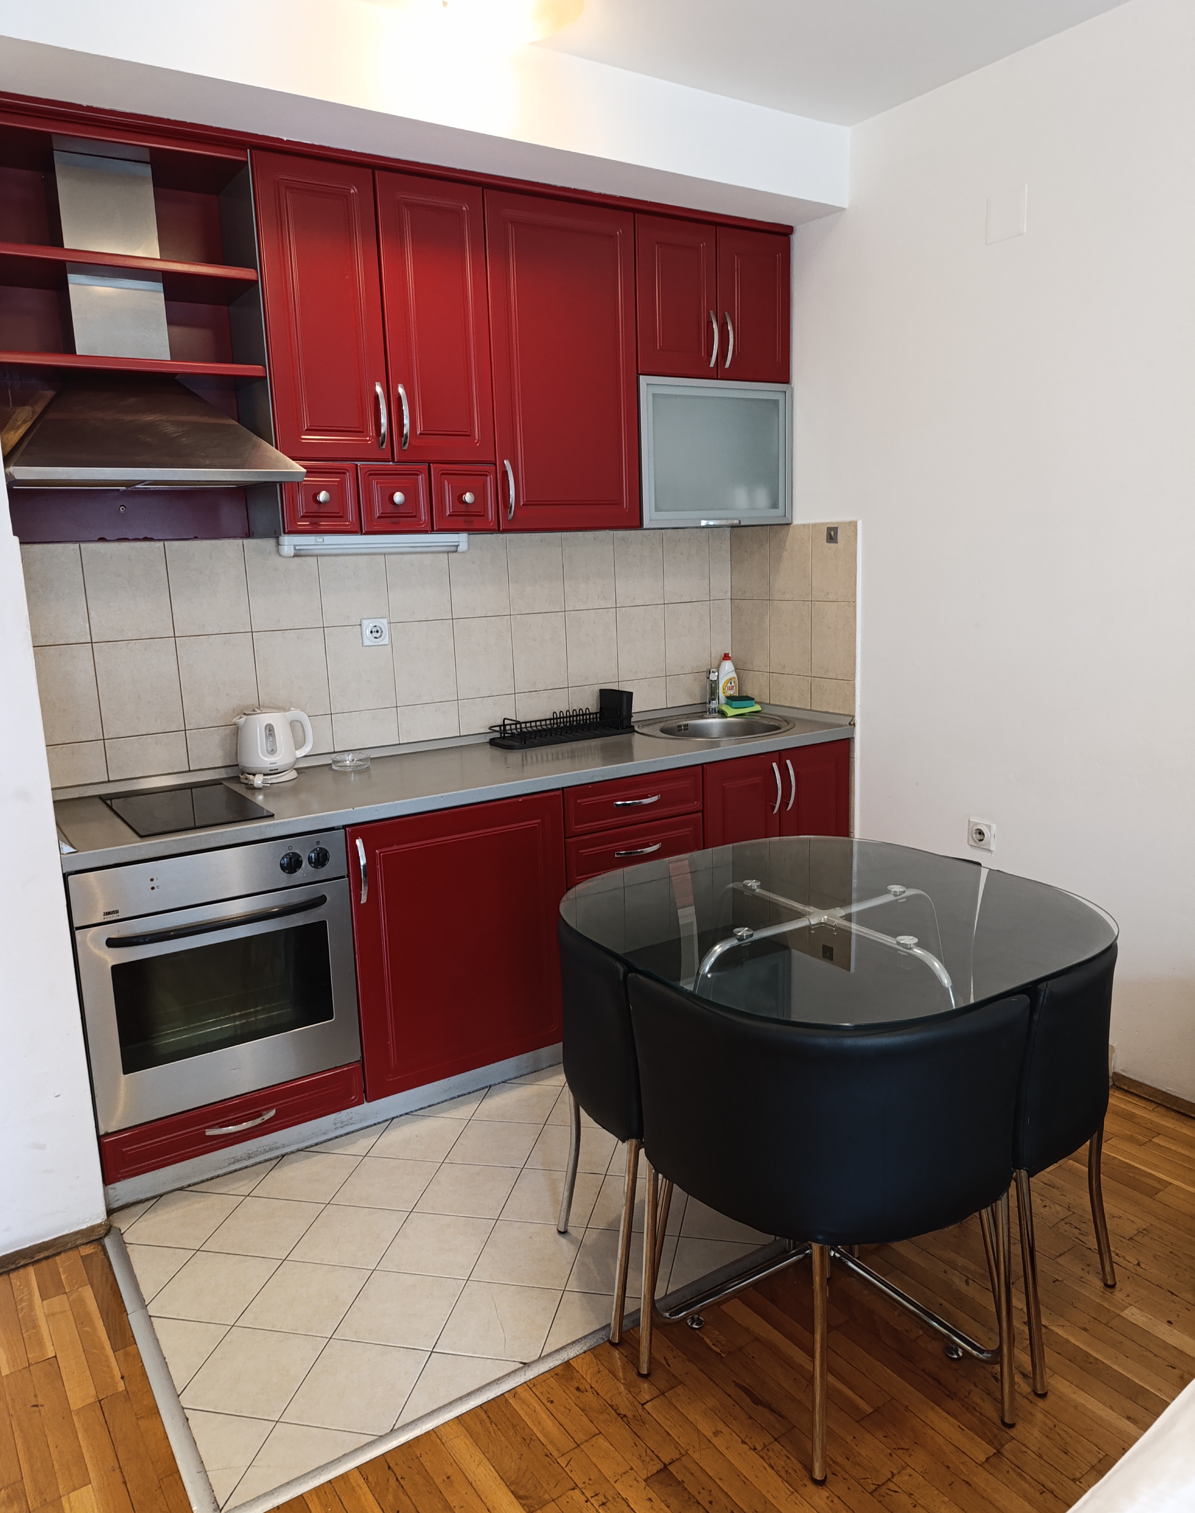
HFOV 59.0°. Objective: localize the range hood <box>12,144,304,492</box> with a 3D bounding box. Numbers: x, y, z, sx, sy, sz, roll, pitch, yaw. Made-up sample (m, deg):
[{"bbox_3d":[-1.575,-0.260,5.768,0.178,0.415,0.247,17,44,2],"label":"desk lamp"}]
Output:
[{"bbox_3d":[-1.058,-0.990,2.378,0.598,0.750,0.505,-9,13,-32],"label":"range hood"}]

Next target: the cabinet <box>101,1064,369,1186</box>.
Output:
[{"bbox_3d":[-0.968,0.810,2.672,0.595,0.119,0.500,-9,13,-32],"label":"cabinet"}]

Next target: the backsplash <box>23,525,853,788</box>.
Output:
[{"bbox_3d":[-0.310,-0.315,2.942,2.290,0.608,0.600,-9,13,-32],"label":"backsplash"}]

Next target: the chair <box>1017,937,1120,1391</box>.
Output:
[{"bbox_3d":[0.736,0.673,2.032,0.500,0.725,0.660,1,12,12],"label":"chair"}]

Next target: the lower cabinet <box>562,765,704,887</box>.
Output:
[{"bbox_3d":[-0.033,0.365,3.246,0.467,0.709,0.560,-9,13,-32],"label":"lower cabinet"}]

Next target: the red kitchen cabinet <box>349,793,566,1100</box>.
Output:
[{"bbox_3d":[-0.486,0.437,2.959,0.597,0.709,0.560,-9,13,-32],"label":"red kitchen cabinet"}]

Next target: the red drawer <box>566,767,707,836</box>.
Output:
[{"bbox_3d":[-0.025,0.088,3.165,0.467,0.135,0.500,-9,13,-32],"label":"red drawer"}]

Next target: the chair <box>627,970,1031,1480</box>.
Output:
[{"bbox_3d":[0.386,0.728,1.811,0.660,0.725,0.500,1,12,12],"label":"chair"}]

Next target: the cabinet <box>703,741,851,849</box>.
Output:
[{"bbox_3d":[0.420,0.294,3.532,0.601,0.709,0.560,-9,13,-32],"label":"cabinet"}]

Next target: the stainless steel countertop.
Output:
[{"bbox_3d":[-0.301,0.014,3.005,2.285,0.062,0.597,-9,13,-32],"label":"stainless steel countertop"}]

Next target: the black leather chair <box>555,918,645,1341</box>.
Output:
[{"bbox_3d":[0.159,0.667,2.155,0.500,0.725,0.660,1,12,12],"label":"black leather chair"}]

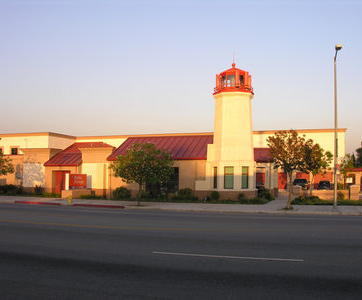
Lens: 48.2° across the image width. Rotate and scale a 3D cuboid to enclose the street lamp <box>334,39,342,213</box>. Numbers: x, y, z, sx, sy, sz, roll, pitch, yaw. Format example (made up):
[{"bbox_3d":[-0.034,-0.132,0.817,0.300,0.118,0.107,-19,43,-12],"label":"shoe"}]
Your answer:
[{"bbox_3d":[8.113,-1.138,21.112,0.400,8.450,2.100,-1,-4,19],"label":"street lamp"}]

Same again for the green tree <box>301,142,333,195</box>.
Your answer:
[{"bbox_3d":[9.336,1.593,27.656,2.300,4.200,2.200,-1,-4,19],"label":"green tree"}]

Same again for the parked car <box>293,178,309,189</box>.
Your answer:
[{"bbox_3d":[15.042,4.482,50.442,1.900,1.700,4.800,-1,-4,19],"label":"parked car"}]

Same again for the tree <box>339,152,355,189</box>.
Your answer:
[{"bbox_3d":[15.427,2.273,37.363,1.500,4.000,1.500,-1,-4,19],"label":"tree"}]

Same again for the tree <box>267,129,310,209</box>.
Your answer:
[{"bbox_3d":[5.904,1.127,22.051,2.350,4.350,2.300,-1,-4,19],"label":"tree"}]

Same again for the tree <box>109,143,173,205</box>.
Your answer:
[{"bbox_3d":[-2.375,1.452,24.072,3.750,3.750,3.600,0,-4,0],"label":"tree"}]

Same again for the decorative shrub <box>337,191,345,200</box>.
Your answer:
[{"bbox_3d":[11.031,3.179,27.774,0.600,0.750,0.600,-1,-4,19],"label":"decorative shrub"}]

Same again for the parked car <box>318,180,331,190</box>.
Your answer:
[{"bbox_3d":[17.940,4.657,50.450,1.800,1.450,4.600,-1,-4,19],"label":"parked car"}]

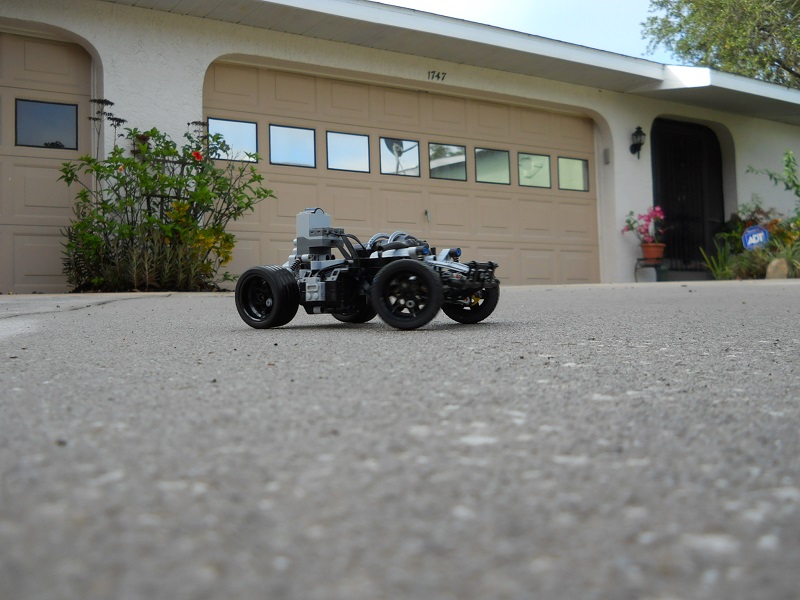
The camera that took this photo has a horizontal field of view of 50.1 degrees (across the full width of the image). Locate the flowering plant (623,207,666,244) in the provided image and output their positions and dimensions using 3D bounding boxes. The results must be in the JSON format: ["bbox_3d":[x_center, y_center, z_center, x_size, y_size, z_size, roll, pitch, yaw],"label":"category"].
[{"bbox_3d":[2.763,-0.842,9.665,0.470,0.440,0.420,0,-3,-32],"label":"flowering plant"}]

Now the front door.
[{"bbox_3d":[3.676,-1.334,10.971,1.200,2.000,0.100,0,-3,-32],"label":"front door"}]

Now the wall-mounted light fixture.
[{"bbox_3d":[2.759,-1.822,9.892,0.155,0.375,0.190,0,-3,-32],"label":"wall-mounted light fixture"}]

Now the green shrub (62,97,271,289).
[{"bbox_3d":[-1.806,-0.785,6.612,1.500,1.410,0.900,0,-3,-32],"label":"green shrub"}]

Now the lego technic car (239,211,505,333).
[{"bbox_3d":[-0.018,-0.032,0.776,0.222,0.113,0.150,-1,1,37],"label":"lego technic car"}]

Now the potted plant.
[{"bbox_3d":[2.761,-0.740,9.656,0.470,0.640,0.420,0,-3,-32],"label":"potted plant"}]

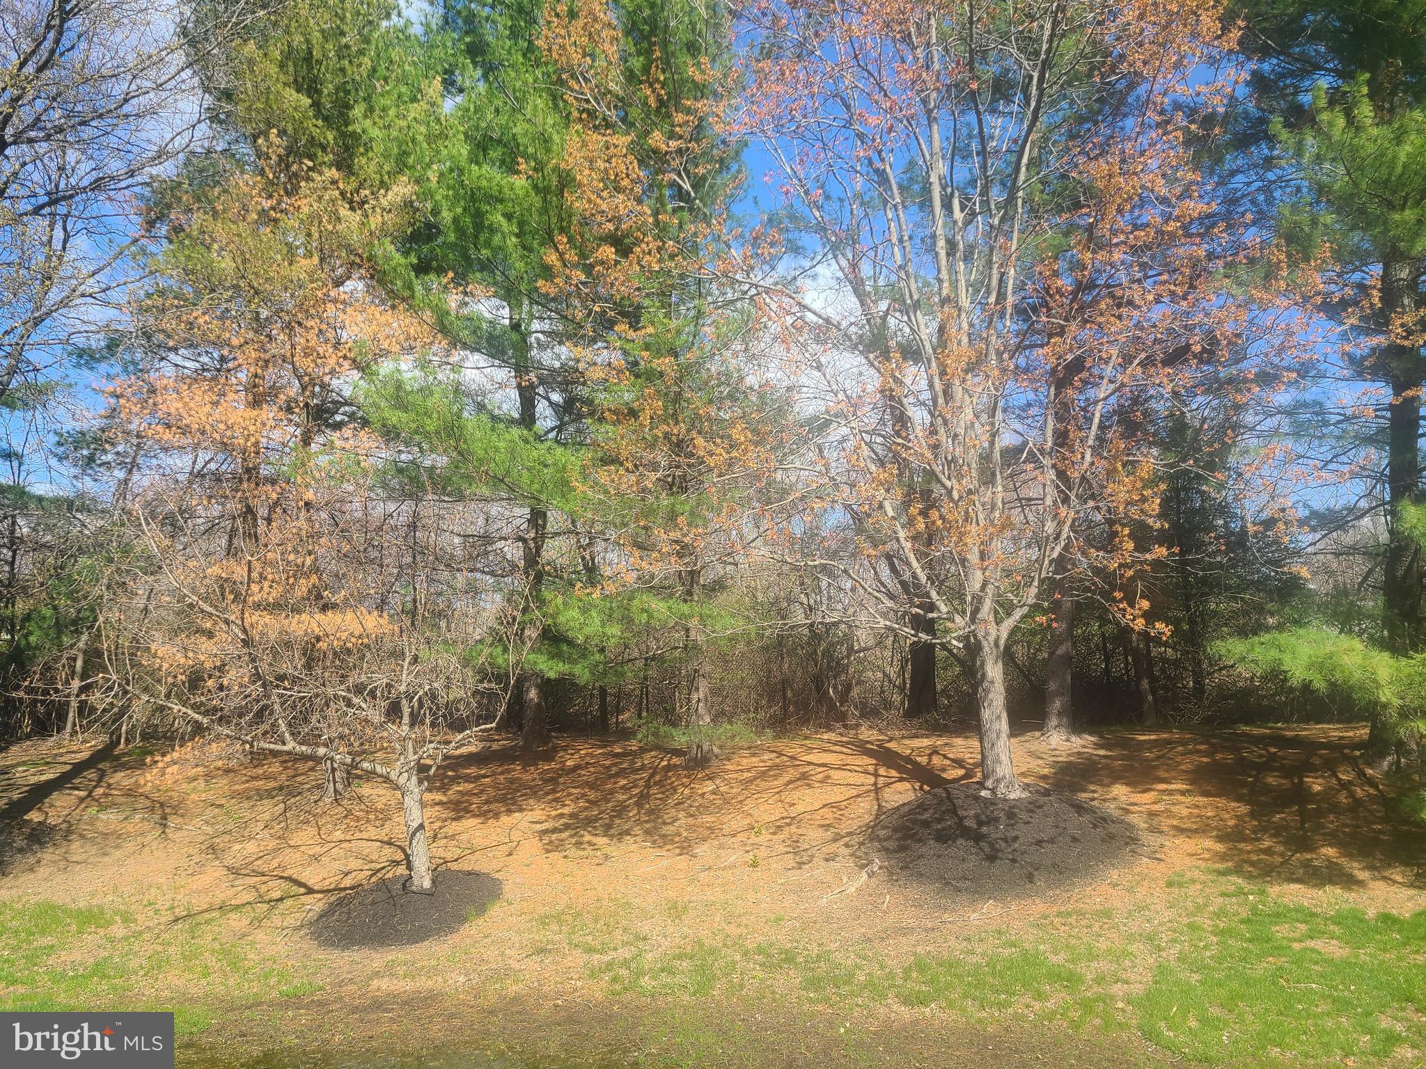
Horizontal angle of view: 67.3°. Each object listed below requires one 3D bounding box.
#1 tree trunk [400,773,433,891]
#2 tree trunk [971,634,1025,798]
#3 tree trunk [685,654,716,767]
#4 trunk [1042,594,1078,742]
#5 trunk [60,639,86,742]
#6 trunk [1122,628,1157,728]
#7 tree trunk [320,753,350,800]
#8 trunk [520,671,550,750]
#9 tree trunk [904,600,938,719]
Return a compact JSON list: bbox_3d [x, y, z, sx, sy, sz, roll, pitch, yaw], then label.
[{"bbox_3d":[-1.909,1.931,6.900,0.194,0.754,0.172,0,0,0],"label":"tree trunk"},{"bbox_3d":[2.498,1.594,9.400,0.411,1.437,0.372,0,0,0],"label":"tree trunk"},{"bbox_3d":[-0.147,1.886,11.300,0.317,1.175,0.294,0,0,0],"label":"tree trunk"},{"bbox_3d":[4.212,1.623,13.000,0.419,1.798,0.379,0,0,0],"label":"trunk"},{"bbox_3d":[-7.881,1.908,13.200,0.220,1.222,0.165,7,0,0],"label":"trunk"},{"bbox_3d":[5.577,1.857,14.000,0.349,1.281,0.291,0,0,0],"label":"trunk"},{"bbox_3d":[-3.355,2.149,9.500,0.257,0.415,0.247,0,0,0],"label":"tree trunk"},{"bbox_3d":[-2.047,2.021,12.300,0.333,0.908,0.307,0,0,0],"label":"trunk"},{"bbox_3d":[2.813,1.719,14.500,0.422,1.584,0.392,0,0,0],"label":"tree trunk"}]

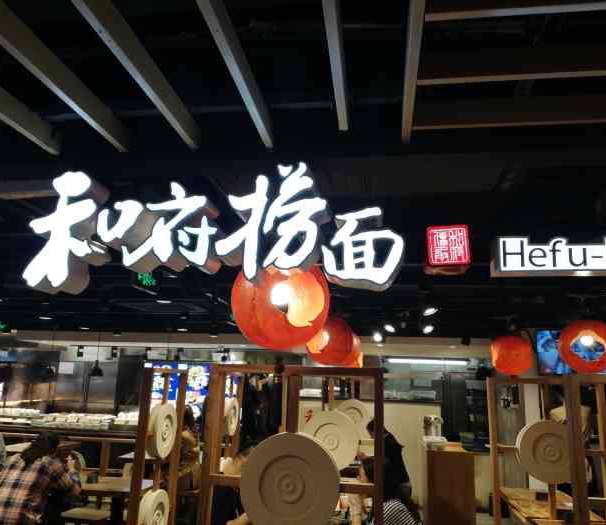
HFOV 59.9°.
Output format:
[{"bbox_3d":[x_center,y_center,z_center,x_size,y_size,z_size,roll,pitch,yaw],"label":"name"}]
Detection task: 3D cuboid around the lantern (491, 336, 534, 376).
[{"bbox_3d":[2.598,1.166,6.520,0.495,0.495,0.495,0,-13,8],"label":"lantern"}]

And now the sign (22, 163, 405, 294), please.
[{"bbox_3d":[-0.423,-0.152,2.476,1.760,0.579,0.155,0,-13,8],"label":"sign"}]

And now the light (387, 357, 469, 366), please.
[{"bbox_3d":[1.852,1.474,7.791,1.190,0.070,0.080,0,-13,8],"label":"light"}]

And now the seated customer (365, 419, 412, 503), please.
[{"bbox_3d":[0.649,2.048,4.820,0.750,1.240,0.500,0,-13,8],"label":"seated customer"}]

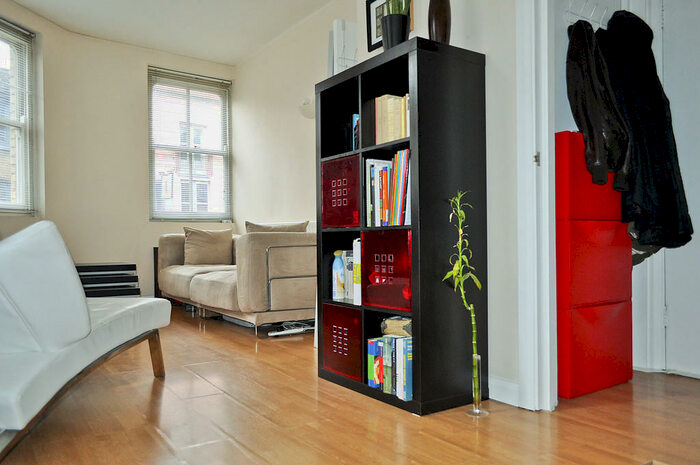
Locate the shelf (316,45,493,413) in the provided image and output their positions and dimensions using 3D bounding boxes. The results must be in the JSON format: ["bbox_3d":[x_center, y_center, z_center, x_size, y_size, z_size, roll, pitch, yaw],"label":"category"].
[{"bbox_3d":[0.213,-0.019,2.493,0.390,1.490,0.790,0,-1,-34],"label":"shelf"}]

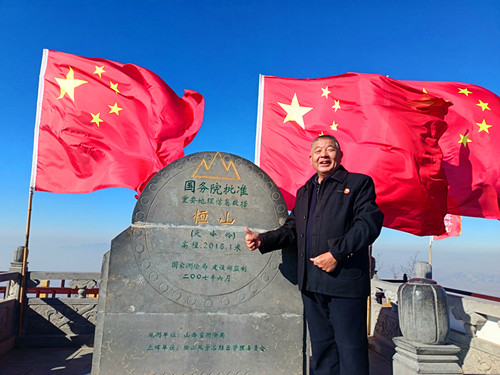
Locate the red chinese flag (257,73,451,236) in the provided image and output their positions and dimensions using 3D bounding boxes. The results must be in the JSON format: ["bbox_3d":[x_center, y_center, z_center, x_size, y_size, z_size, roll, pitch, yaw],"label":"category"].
[{"bbox_3d":[0.985,-0.394,3.598,1.900,1.660,0.450,0,-8,15],"label":"red chinese flag"}]

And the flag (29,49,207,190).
[{"bbox_3d":[-1.387,-0.652,3.623,1.740,1.560,0.450,1,-8,8],"label":"flag"}]

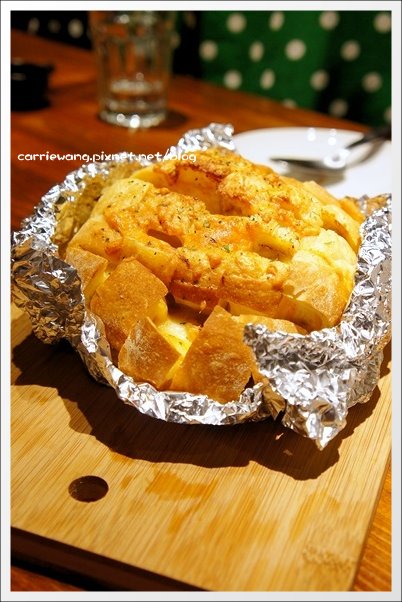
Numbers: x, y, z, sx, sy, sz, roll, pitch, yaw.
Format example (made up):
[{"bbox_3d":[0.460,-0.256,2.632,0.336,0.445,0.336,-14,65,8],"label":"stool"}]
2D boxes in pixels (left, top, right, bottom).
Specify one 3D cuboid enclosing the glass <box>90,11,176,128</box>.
[{"bbox_3d":[-0.062,-0.224,0.686,0.081,0.114,0.081,3,32,0],"label":"glass"}]

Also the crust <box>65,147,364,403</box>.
[{"bbox_3d":[0.006,-0.017,0.385,0.156,0.083,0.158,3,32,0],"label":"crust"}]

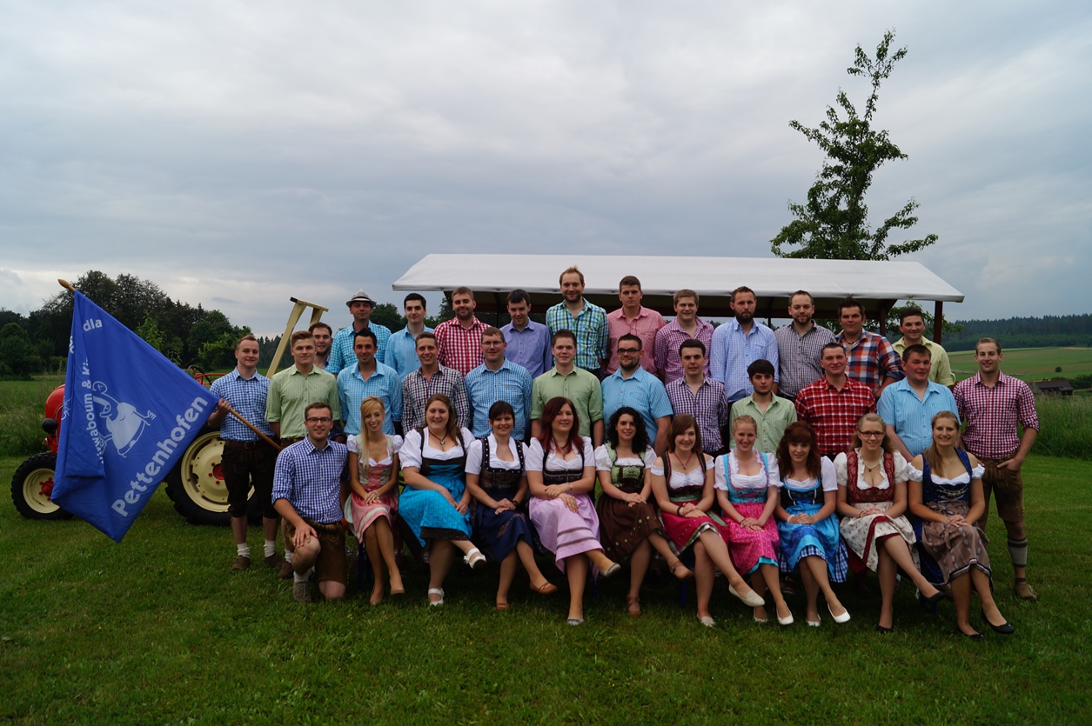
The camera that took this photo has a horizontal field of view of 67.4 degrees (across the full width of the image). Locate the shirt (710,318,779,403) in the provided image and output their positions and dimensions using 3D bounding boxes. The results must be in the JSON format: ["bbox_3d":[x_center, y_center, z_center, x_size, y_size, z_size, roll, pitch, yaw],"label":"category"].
[{"bbox_3d":[1.503,-0.020,6.200,0.520,0.660,0.310,1,1,12],"label":"shirt"}]

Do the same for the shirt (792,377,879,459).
[{"bbox_3d":[2.036,0.388,5.750,0.580,0.630,0.300,1,1,12],"label":"shirt"}]

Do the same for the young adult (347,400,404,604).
[{"bbox_3d":[-1.177,0.904,5.650,0.420,1.321,0.750,1,0,-6],"label":"young adult"}]

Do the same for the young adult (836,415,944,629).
[{"bbox_3d":[2.120,0.970,5.100,0.540,1.300,0.780,1,1,7],"label":"young adult"}]

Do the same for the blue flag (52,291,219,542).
[{"bbox_3d":[-3.030,0.392,6.050,1.140,1.830,0.280,1,1,-11],"label":"blue flag"}]

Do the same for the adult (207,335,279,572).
[{"bbox_3d":[-2.340,0.690,6.330,0.550,1.820,0.370,0,1,-13],"label":"adult"}]

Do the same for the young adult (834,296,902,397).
[{"bbox_3d":[2.494,0.345,6.361,0.560,1.730,0.360,1,1,18],"label":"young adult"}]

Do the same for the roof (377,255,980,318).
[{"bbox_3d":[1.273,-0.848,8.796,5.223,0.565,2.350,1,0,7],"label":"roof"}]

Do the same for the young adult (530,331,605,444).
[{"bbox_3d":[0.140,0.673,6.212,0.560,1.860,0.340,1,1,3],"label":"young adult"}]

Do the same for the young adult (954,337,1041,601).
[{"bbox_3d":[3.145,0.730,5.680,0.570,1.810,0.370,1,1,21],"label":"young adult"}]

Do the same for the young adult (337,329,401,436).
[{"bbox_3d":[-1.422,0.652,6.362,0.510,1.830,0.340,1,1,1],"label":"young adult"}]

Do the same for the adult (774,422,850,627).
[{"bbox_3d":[1.719,0.991,5.300,0.500,1.186,0.800,1,1,9],"label":"adult"}]

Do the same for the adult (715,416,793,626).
[{"bbox_3d":[1.343,0.966,5.330,0.500,1.213,0.800,1,1,4],"label":"adult"}]

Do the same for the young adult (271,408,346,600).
[{"bbox_3d":[-1.625,0.917,5.620,0.520,1.273,0.750,1,0,-6],"label":"young adult"}]

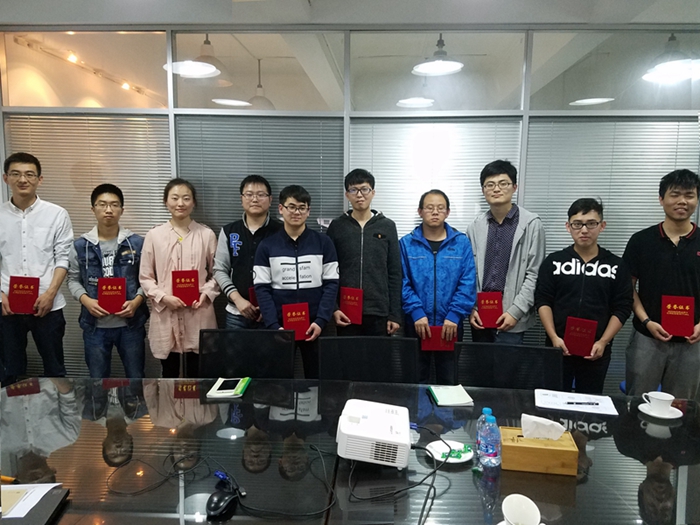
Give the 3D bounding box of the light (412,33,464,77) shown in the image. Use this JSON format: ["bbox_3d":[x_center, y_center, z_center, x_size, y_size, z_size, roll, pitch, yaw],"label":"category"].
[{"bbox_3d":[0.660,-1.537,3.924,0.400,0.270,0.400,1,8,0],"label":"light"}]

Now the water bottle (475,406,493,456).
[{"bbox_3d":[0.455,0.566,1.759,0.067,0.162,0.067,1,8,0],"label":"water bottle"}]

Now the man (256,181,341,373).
[{"bbox_3d":[-0.312,0.384,3.043,0.500,1.647,0.340,0,8,-6],"label":"man"}]

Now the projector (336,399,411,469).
[{"bbox_3d":[0.085,0.574,1.783,0.228,0.090,0.280,8,8,3],"label":"projector"}]

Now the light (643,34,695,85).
[{"bbox_3d":[2.393,-1.508,3.925,0.410,0.310,0.410,1,8,0],"label":"light"}]

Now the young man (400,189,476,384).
[{"bbox_3d":[0.493,0.388,3.124,0.470,1.633,0.330,1,8,6],"label":"young man"}]

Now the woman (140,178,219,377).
[{"bbox_3d":[-0.996,0.339,3.200,0.470,1.679,0.330,-1,8,-8],"label":"woman"}]

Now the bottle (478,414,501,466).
[{"bbox_3d":[0.459,0.574,1.698,0.067,0.162,0.067,1,8,0],"label":"bottle"}]

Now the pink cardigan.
[{"bbox_3d":[-1.005,0.162,3.144,0.470,0.810,0.290,-1,8,-8],"label":"pink cardigan"}]

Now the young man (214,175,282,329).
[{"bbox_3d":[-0.583,0.328,3.218,0.480,1.704,0.330,-1,8,-8],"label":"young man"}]

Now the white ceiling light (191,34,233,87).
[{"bbox_3d":[-1.050,-1.510,3.930,0.390,0.310,0.390,1,8,0],"label":"white ceiling light"}]

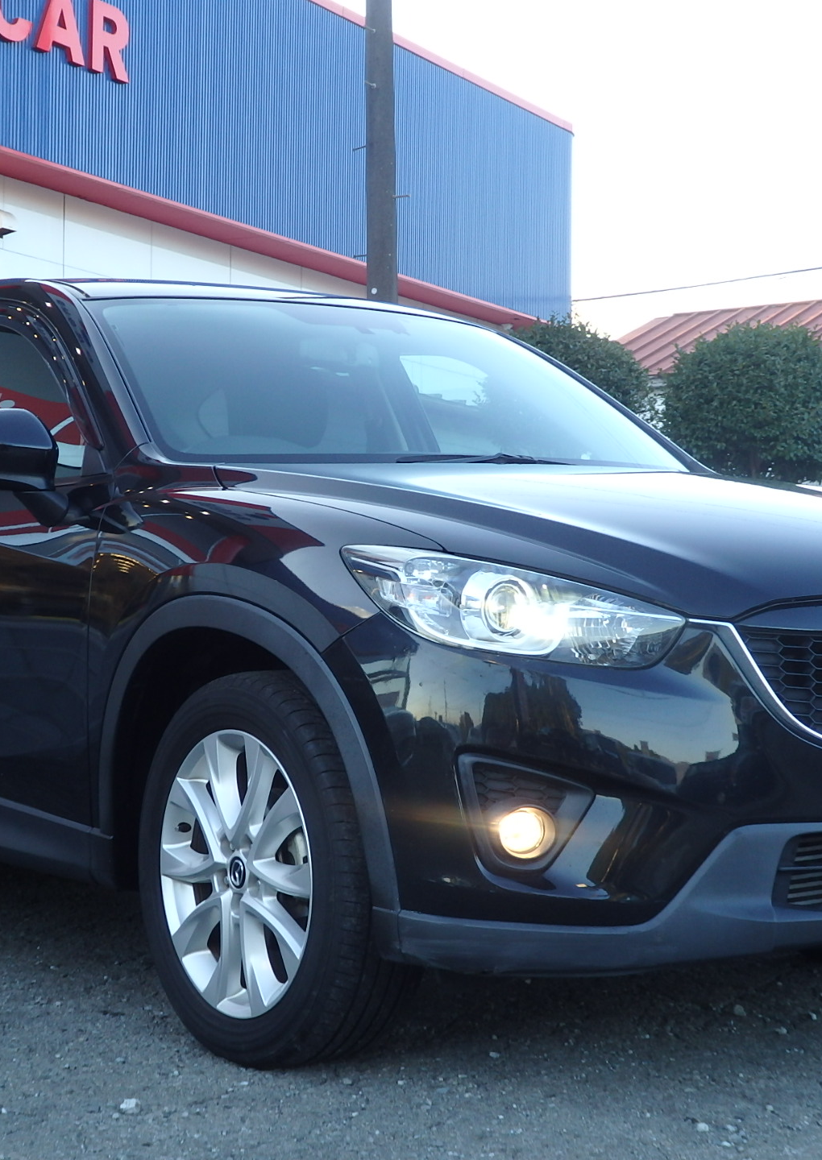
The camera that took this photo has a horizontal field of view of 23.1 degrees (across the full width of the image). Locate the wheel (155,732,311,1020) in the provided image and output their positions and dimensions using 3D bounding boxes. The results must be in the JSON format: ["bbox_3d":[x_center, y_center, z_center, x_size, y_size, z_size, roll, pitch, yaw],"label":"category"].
[{"bbox_3d":[-0.250,0.527,3.668,0.190,0.520,0.520,0,-1,-36],"label":"wheel"}]

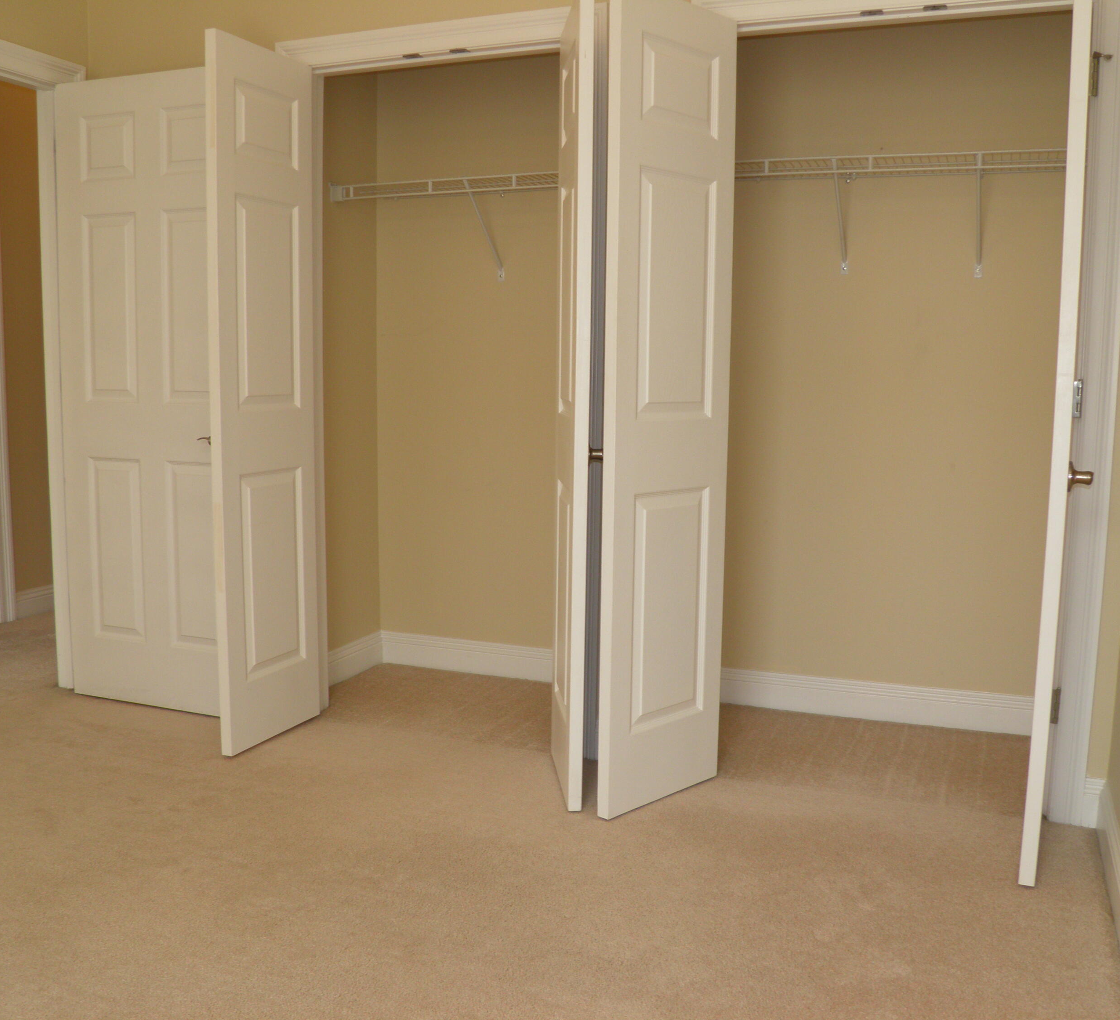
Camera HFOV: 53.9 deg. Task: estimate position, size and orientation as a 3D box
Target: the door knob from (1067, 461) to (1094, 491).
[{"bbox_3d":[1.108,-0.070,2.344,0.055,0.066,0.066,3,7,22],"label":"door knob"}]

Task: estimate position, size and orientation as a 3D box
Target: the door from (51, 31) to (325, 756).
[{"bbox_3d":[-1.271,-0.338,3.429,0.904,2.010,0.452,3,7,22],"label":"door"}]

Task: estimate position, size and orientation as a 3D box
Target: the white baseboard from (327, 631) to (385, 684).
[{"bbox_3d":[-0.764,0.550,4.041,0.018,0.126,0.430,3,7,22],"label":"white baseboard"}]

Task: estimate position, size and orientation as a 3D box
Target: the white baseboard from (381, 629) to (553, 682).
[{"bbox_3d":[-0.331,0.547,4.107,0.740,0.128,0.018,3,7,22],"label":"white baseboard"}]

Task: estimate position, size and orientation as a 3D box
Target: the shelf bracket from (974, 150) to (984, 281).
[{"bbox_3d":[1.221,-0.852,3.208,0.025,0.317,0.295,3,7,22],"label":"shelf bracket"}]

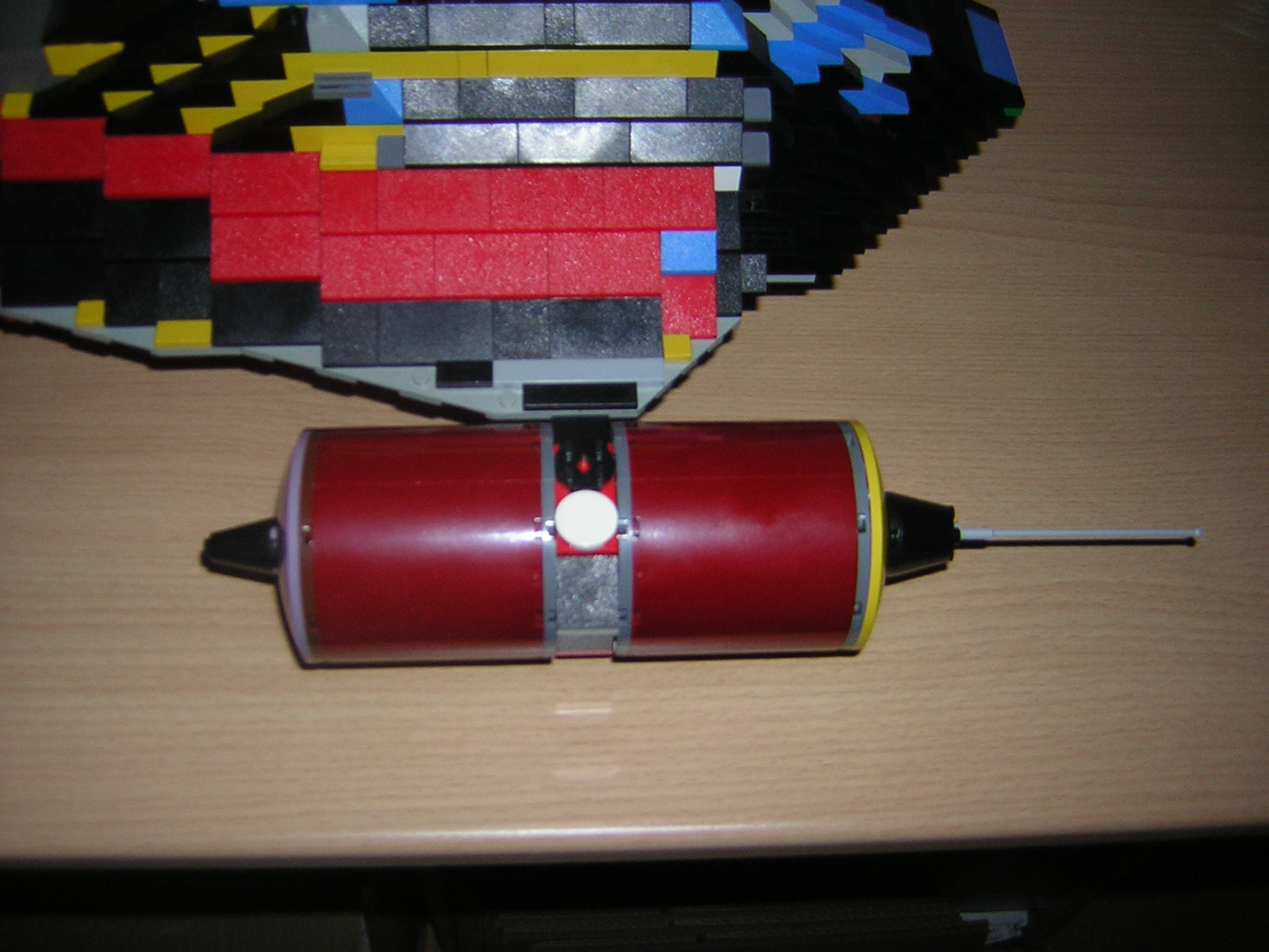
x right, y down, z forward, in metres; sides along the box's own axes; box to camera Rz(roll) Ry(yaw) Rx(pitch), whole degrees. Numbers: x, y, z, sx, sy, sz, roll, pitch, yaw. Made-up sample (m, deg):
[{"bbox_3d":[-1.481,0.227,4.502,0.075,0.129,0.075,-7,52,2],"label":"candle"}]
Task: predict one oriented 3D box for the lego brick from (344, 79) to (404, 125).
[{"bbox_3d":[-0.072,-0.107,0.368,0.016,0.010,0.016,-1,58,-3],"label":"lego brick"}]

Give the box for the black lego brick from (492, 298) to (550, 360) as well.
[{"bbox_3d":[-0.032,-0.045,0.373,0.016,0.010,0.024,-1,58,-4],"label":"black lego brick"}]

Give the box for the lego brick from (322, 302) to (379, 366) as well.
[{"bbox_3d":[-0.080,-0.044,0.376,0.016,0.010,0.024,-1,58,-3],"label":"lego brick"}]

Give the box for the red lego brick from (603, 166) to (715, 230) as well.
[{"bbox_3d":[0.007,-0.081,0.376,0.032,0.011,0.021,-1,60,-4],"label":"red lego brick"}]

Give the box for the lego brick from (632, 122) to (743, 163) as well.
[{"bbox_3d":[0.015,-0.097,0.377,0.032,0.010,0.016,-1,58,-3],"label":"lego brick"}]

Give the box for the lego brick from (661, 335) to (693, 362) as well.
[{"bbox_3d":[0.013,-0.036,0.378,0.008,0.003,0.008,-1,57,-2],"label":"lego brick"}]

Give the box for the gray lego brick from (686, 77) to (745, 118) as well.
[{"bbox_3d":[0.023,-0.110,0.377,0.016,0.010,0.016,-1,58,-3],"label":"gray lego brick"}]

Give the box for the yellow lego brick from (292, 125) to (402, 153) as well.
[{"bbox_3d":[-0.081,-0.099,0.378,0.032,0.010,0.009,-1,57,-2],"label":"yellow lego brick"}]

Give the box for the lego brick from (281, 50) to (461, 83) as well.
[{"bbox_3d":[-0.071,-0.114,0.359,0.048,0.011,0.008,-1,60,-4],"label":"lego brick"}]

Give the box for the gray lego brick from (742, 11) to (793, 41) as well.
[{"bbox_3d":[0.038,-0.130,0.374,0.016,0.011,0.008,-1,60,-4],"label":"gray lego brick"}]

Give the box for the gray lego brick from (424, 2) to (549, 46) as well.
[{"bbox_3d":[-0.040,-0.124,0.357,0.032,0.010,0.016,-1,58,-4],"label":"gray lego brick"}]

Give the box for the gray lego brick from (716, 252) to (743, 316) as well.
[{"bbox_3d":[0.027,-0.059,0.390,0.008,0.010,0.024,-1,58,-3],"label":"gray lego brick"}]

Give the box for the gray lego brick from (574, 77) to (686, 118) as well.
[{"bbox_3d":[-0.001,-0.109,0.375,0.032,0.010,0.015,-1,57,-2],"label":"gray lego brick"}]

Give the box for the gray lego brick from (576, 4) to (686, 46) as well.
[{"bbox_3d":[-0.001,-0.127,0.364,0.032,0.010,0.016,-1,58,-3],"label":"gray lego brick"}]

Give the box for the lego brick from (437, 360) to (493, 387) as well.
[{"bbox_3d":[-0.047,-0.029,0.368,0.016,0.003,0.008,-1,58,-3],"label":"lego brick"}]

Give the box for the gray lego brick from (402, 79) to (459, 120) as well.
[{"bbox_3d":[-0.057,-0.107,0.369,0.016,0.010,0.016,-1,58,-3],"label":"gray lego brick"}]

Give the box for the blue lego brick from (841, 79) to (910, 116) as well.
[{"bbox_3d":[0.073,-0.118,0.407,0.024,0.010,0.008,-1,58,-3],"label":"blue lego brick"}]

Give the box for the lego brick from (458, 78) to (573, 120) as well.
[{"bbox_3d":[-0.033,-0.108,0.368,0.032,0.011,0.016,-1,60,-4],"label":"lego brick"}]

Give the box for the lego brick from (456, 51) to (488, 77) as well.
[{"bbox_3d":[-0.044,-0.116,0.362,0.008,0.010,0.008,-1,58,-4],"label":"lego brick"}]

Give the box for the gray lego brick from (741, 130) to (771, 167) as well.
[{"bbox_3d":[0.035,-0.093,0.376,0.008,0.006,0.008,-1,60,-4],"label":"gray lego brick"}]

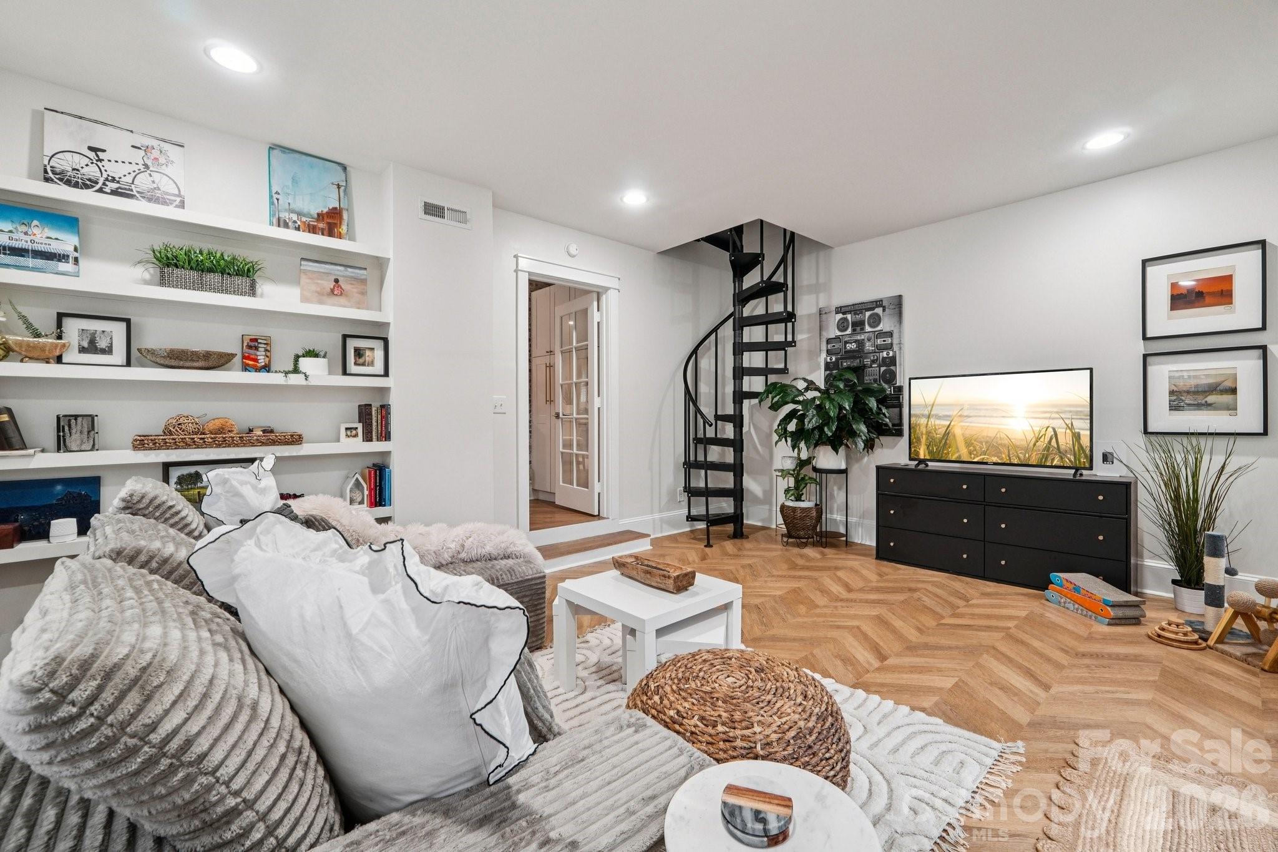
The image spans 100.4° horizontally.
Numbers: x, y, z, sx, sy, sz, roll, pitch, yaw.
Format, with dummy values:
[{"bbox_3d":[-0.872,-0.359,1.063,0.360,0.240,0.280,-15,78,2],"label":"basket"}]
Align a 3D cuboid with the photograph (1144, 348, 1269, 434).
[{"bbox_3d":[3.441,-0.203,3.254,0.035,0.516,0.518,-1,1,-42],"label":"photograph"}]

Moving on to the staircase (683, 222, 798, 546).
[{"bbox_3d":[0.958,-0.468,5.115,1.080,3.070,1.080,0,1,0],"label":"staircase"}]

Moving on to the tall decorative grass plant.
[{"bbox_3d":[3.257,0.571,3.195,0.480,1.070,0.570,-1,1,-42],"label":"tall decorative grass plant"}]

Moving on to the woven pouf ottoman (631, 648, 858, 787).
[{"bbox_3d":[0.291,0.951,1.643,0.675,0.370,0.675,-1,1,-42],"label":"woven pouf ottoman"}]

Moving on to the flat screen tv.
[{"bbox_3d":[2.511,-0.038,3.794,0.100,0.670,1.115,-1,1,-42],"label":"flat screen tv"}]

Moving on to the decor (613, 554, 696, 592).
[{"bbox_3d":[0.058,0.622,2.290,0.110,0.080,0.410,-1,1,-42],"label":"decor"}]

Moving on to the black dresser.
[{"bbox_3d":[2.601,0.711,3.918,0.380,0.764,1.543,-1,1,-42],"label":"black dresser"}]

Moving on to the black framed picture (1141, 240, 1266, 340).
[{"bbox_3d":[3.414,-0.813,3.239,0.035,0.520,0.520,-1,1,-42],"label":"black framed picture"}]

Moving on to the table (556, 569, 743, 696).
[{"bbox_3d":[0.043,0.903,2.286,0.558,0.448,0.570,-1,1,-42],"label":"table"}]

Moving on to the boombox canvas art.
[{"bbox_3d":[2.001,-0.516,4.832,0.036,1.215,0.760,-1,1,-42],"label":"boombox canvas art"}]

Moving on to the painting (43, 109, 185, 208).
[{"bbox_3d":[-2.544,-1.269,2.608,0.490,0.400,0.025,-1,-9,-42],"label":"painting"}]

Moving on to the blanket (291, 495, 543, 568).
[{"bbox_3d":[-1.175,0.550,2.809,1.020,0.360,0.760,-1,1,-42],"label":"blanket"}]

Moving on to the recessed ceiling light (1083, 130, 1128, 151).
[{"bbox_3d":[2.695,-1.662,3.080,0.195,0.020,0.195,-1,1,-42],"label":"recessed ceiling light"}]

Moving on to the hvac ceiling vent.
[{"bbox_3d":[-1.261,-1.385,3.483,0.345,0.145,0.020,-1,1,-42],"label":"hvac ceiling vent"}]

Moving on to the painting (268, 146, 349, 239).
[{"bbox_3d":[-1.942,-1.337,3.152,0.395,0.500,0.030,-1,-3,-42],"label":"painting"}]

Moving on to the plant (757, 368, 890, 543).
[{"bbox_3d":[1.626,0.269,4.713,0.780,1.600,0.980,0,1,-42],"label":"plant"}]

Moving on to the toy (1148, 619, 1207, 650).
[{"bbox_3d":[2.661,1.021,2.637,0.225,0.125,0.225,-1,1,-42],"label":"toy"}]

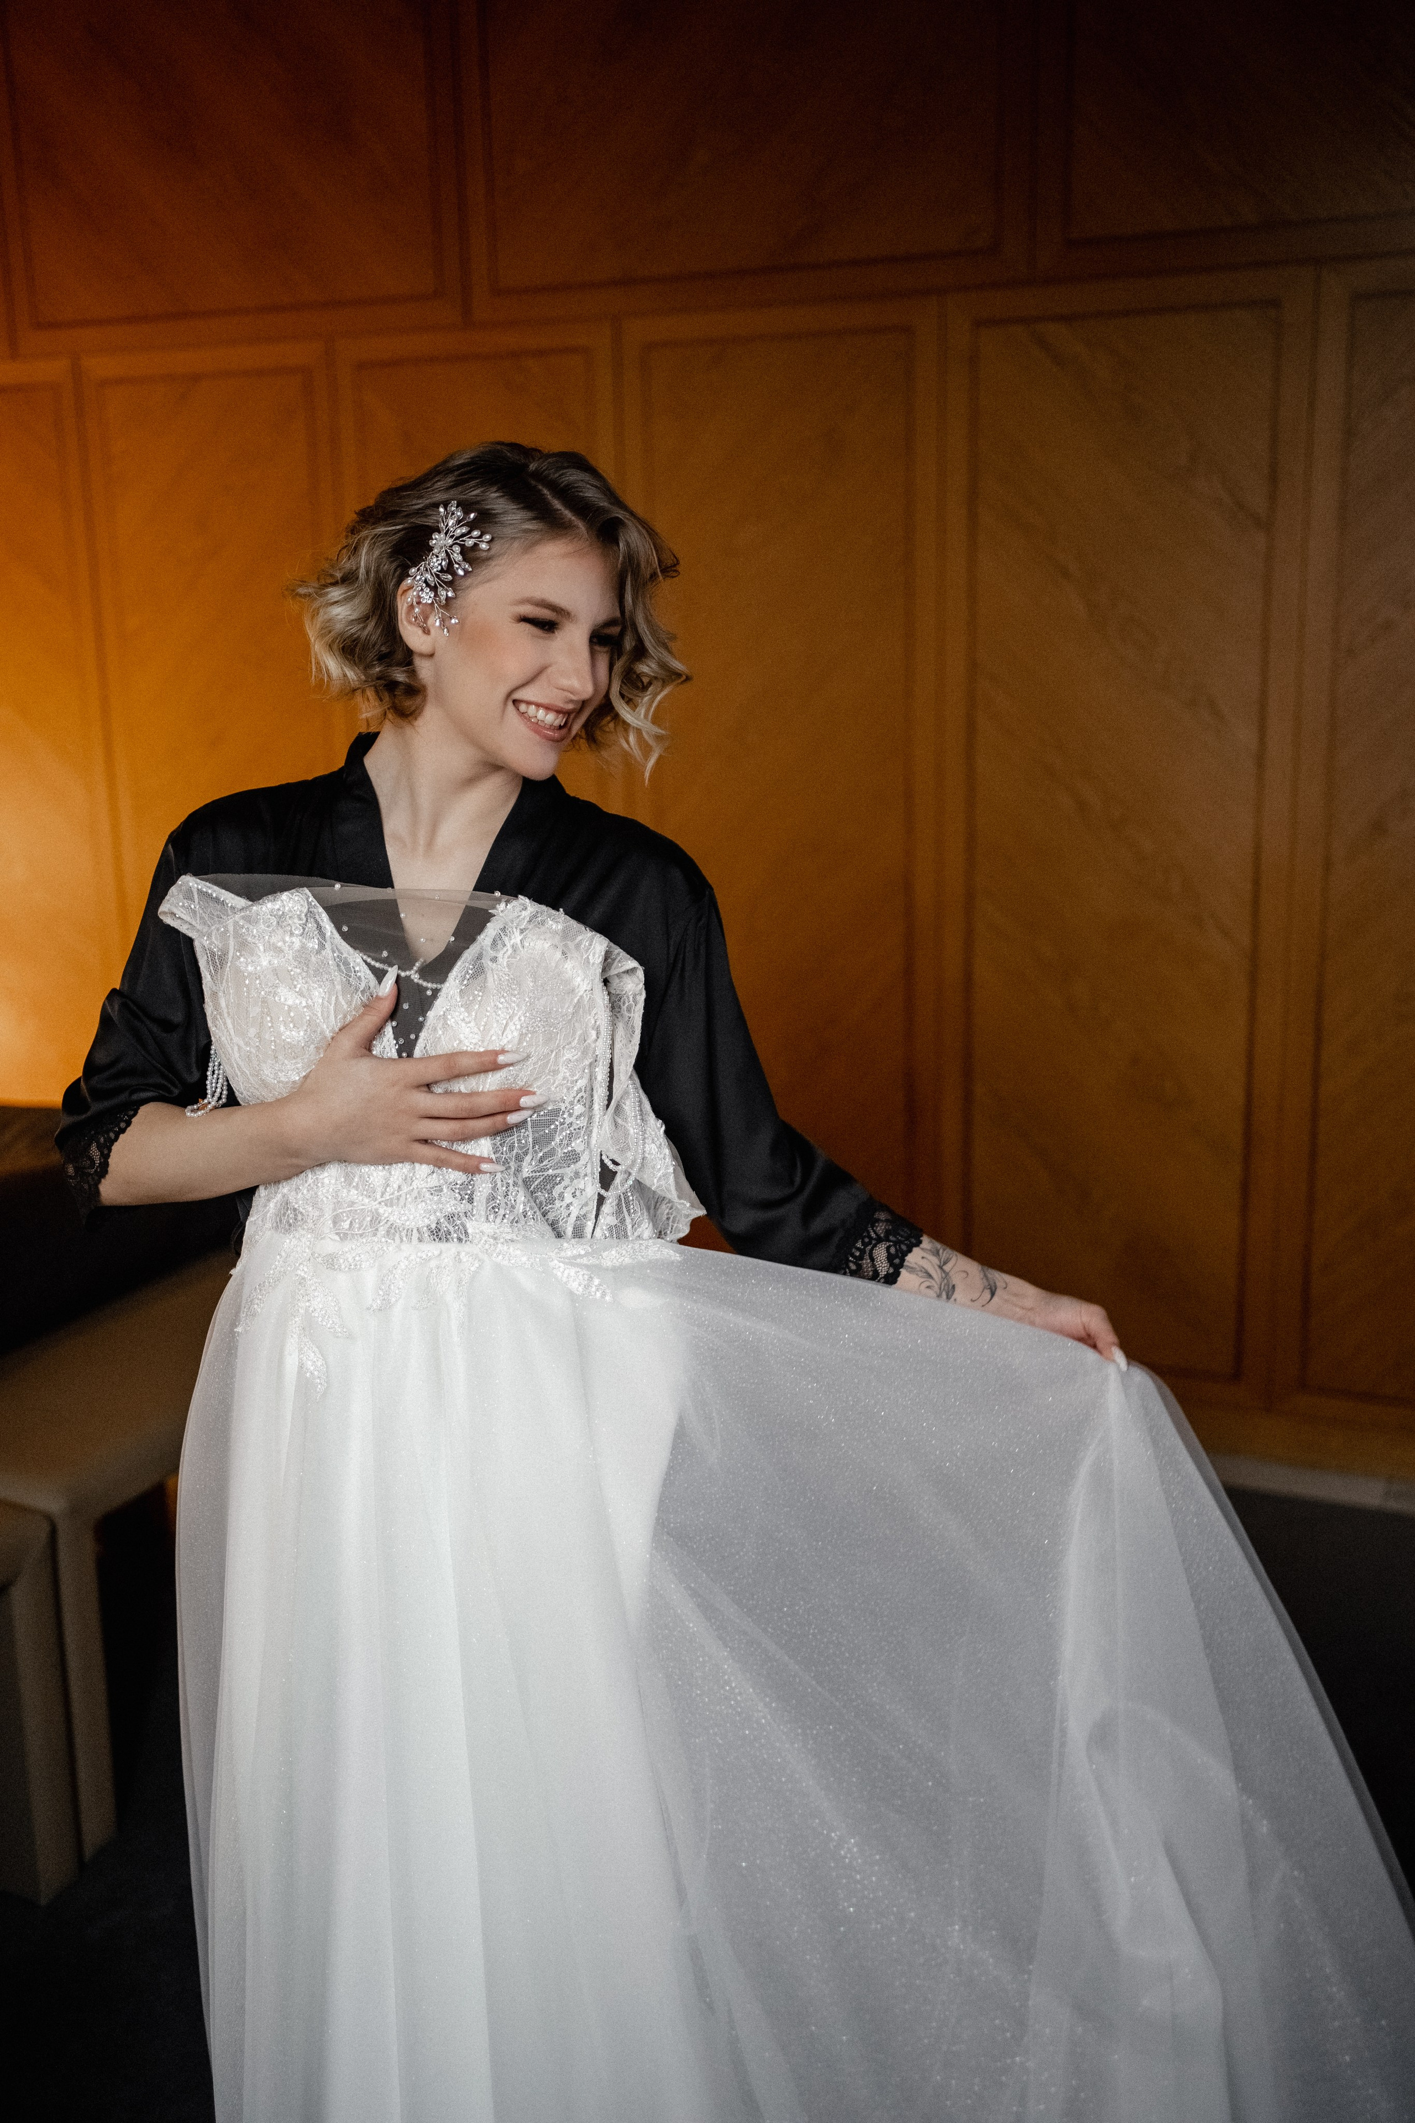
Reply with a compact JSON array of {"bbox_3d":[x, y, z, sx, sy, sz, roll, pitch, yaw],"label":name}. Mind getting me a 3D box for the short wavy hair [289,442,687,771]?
[{"bbox_3d":[-0.156,-0.351,1.566,0.245,0.230,0.245,6,11,-41],"label":"short wavy hair"}]

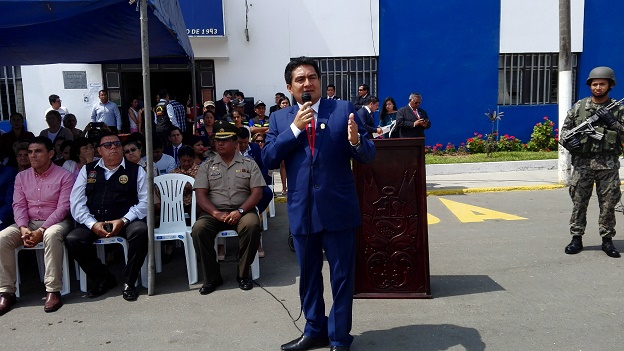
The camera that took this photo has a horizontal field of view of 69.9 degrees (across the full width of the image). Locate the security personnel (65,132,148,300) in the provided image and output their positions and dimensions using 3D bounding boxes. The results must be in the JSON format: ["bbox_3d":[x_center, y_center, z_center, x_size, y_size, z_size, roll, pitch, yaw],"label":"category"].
[{"bbox_3d":[-1.728,0.278,3.751,0.640,1.250,0.800,-3,8,-10],"label":"security personnel"}]

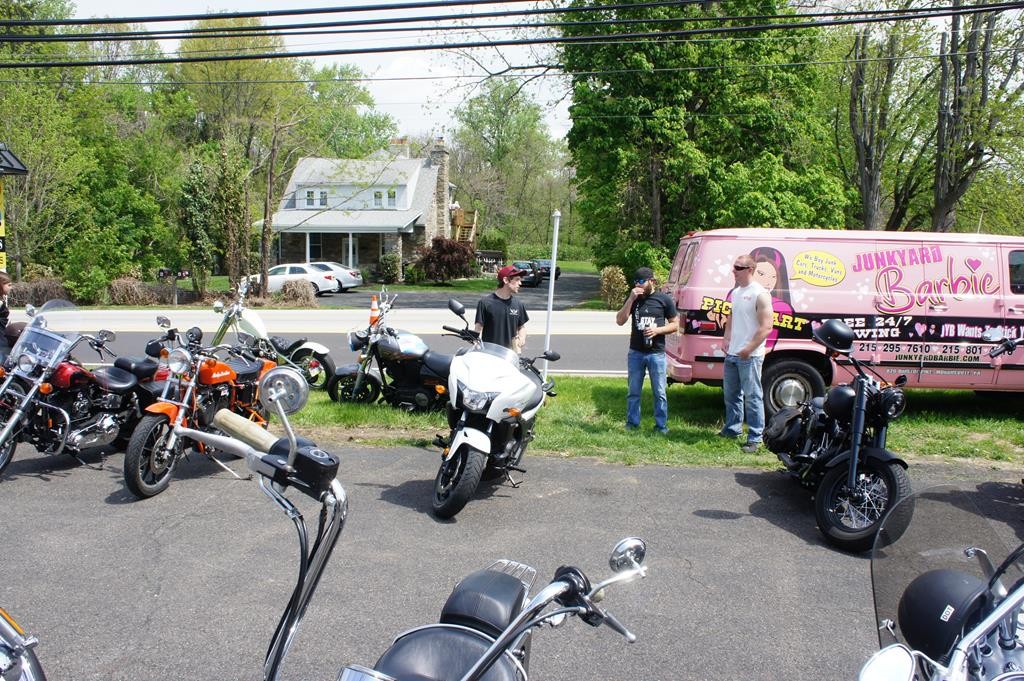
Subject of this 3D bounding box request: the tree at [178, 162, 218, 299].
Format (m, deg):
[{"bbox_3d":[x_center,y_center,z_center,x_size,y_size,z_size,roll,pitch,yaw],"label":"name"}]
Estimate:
[{"bbox_3d":[-11.750,-4.200,33.000,1.450,5.100,1.400,0,5,0],"label":"tree"}]

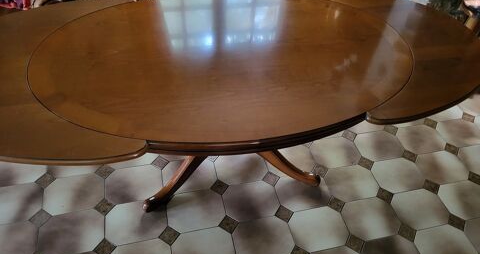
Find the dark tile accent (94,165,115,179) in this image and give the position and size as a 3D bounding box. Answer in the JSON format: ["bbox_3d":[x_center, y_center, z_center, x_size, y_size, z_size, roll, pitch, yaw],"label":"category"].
[{"bbox_3d":[-0.714,0.241,1.917,0.070,0.010,0.070,26,50,18],"label":"dark tile accent"}]

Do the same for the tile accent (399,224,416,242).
[{"bbox_3d":[0.856,0.542,1.849,0.070,0.010,0.070,26,50,18],"label":"tile accent"}]

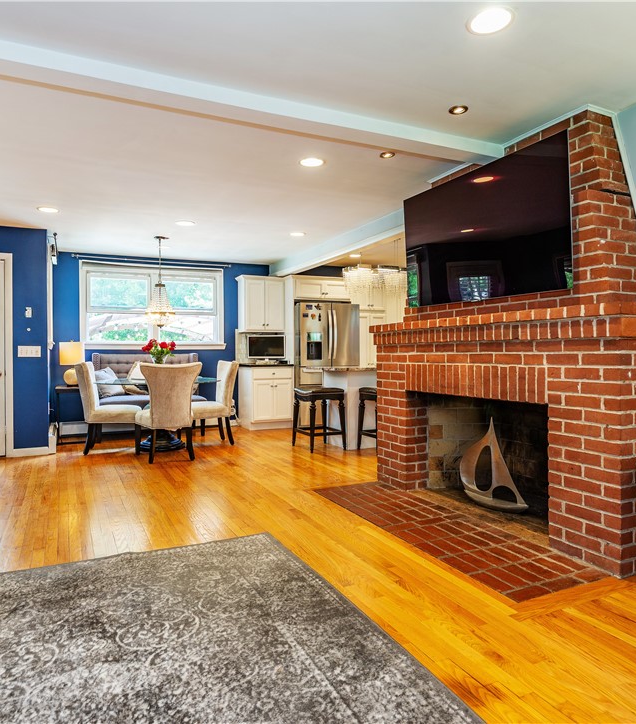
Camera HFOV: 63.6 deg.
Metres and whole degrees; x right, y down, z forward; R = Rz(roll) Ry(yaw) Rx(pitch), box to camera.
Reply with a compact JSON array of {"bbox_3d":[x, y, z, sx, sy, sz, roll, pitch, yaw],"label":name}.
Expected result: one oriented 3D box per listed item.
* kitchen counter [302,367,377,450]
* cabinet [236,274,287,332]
[{"bbox_3d":[0.739,0.499,6.046,1.840,0.910,0.850,-1,1,-26],"label":"kitchen counter"},{"bbox_3d":[-0.832,-0.828,7.532,0.675,0.775,0.355,-1,1,-26],"label":"cabinet"}]

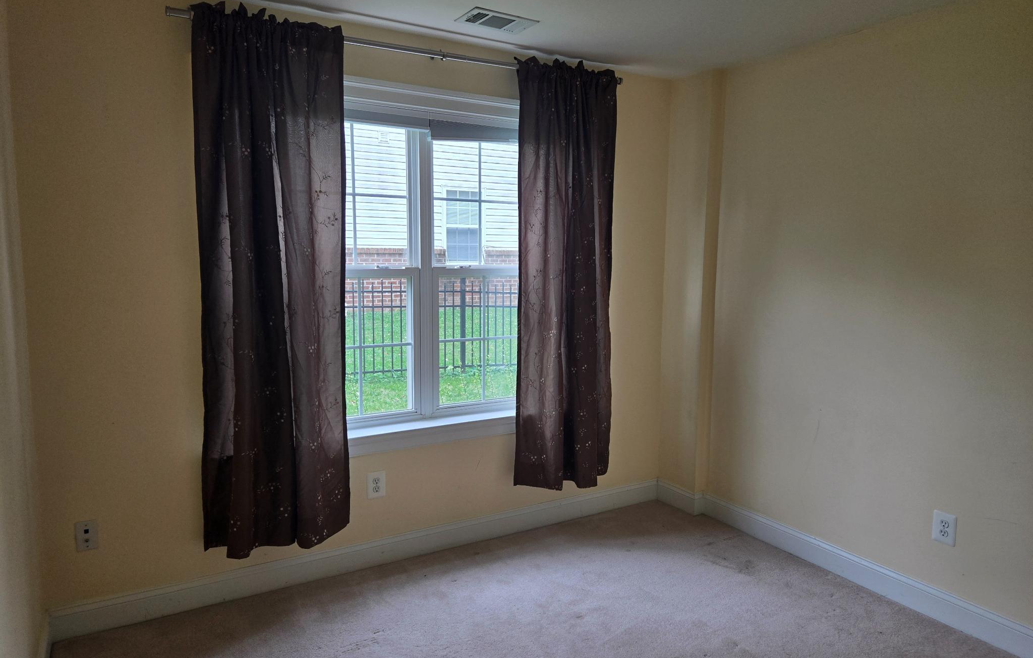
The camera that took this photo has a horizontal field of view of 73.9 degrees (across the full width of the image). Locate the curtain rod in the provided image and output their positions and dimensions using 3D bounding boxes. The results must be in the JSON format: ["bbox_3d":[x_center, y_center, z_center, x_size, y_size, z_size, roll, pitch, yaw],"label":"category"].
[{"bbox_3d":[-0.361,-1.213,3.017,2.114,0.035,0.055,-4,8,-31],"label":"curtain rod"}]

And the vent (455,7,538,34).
[{"bbox_3d":[-0.080,-1.307,2.936,0.312,0.015,0.205,-3,7,-31],"label":"vent"}]

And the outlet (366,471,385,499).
[{"bbox_3d":[-0.644,0.724,3.176,0.083,0.120,0.010,-3,7,-31],"label":"outlet"}]

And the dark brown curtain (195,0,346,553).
[{"bbox_3d":[-0.958,-0.164,2.735,0.600,2.110,0.170,-3,7,-31],"label":"dark brown curtain"}]

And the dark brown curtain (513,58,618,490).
[{"bbox_3d":[0.270,-0.244,3.468,0.620,2.115,0.170,-3,7,-31],"label":"dark brown curtain"}]

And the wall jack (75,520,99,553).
[{"bbox_3d":[-1.622,0.782,2.592,0.069,0.114,0.010,-3,7,-31],"label":"wall jack"}]

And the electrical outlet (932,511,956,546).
[{"bbox_3d":[1.706,0.796,2.740,0.010,0.123,0.082,-3,7,-31],"label":"electrical outlet"}]

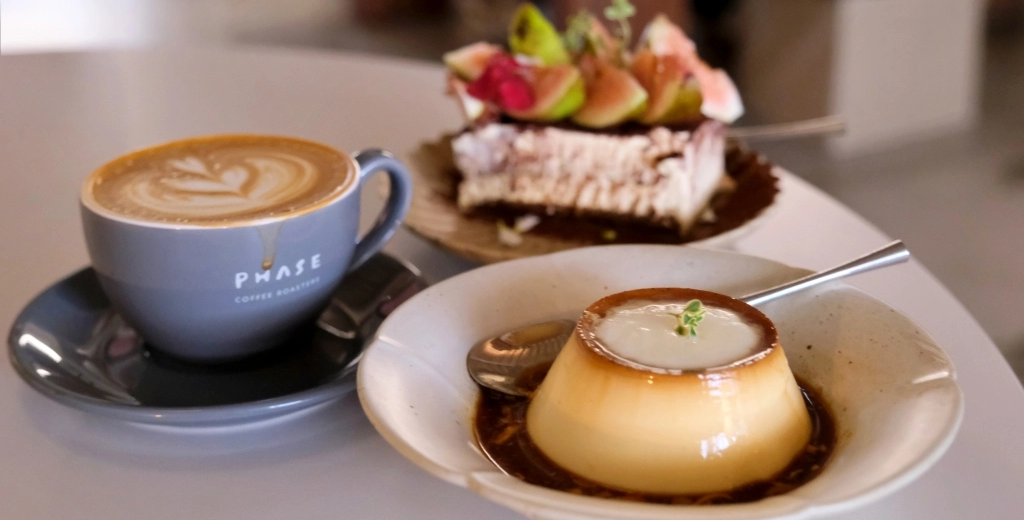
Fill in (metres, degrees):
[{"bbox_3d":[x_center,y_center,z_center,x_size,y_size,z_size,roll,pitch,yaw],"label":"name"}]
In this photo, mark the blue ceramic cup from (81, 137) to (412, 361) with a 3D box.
[{"bbox_3d":[-0.091,-0.003,0.456,0.118,0.059,0.096,-9,25,-18],"label":"blue ceramic cup"}]

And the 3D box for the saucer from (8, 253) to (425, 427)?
[{"bbox_3d":[-0.105,0.025,0.463,0.150,0.017,0.150,0,23,0],"label":"saucer"}]

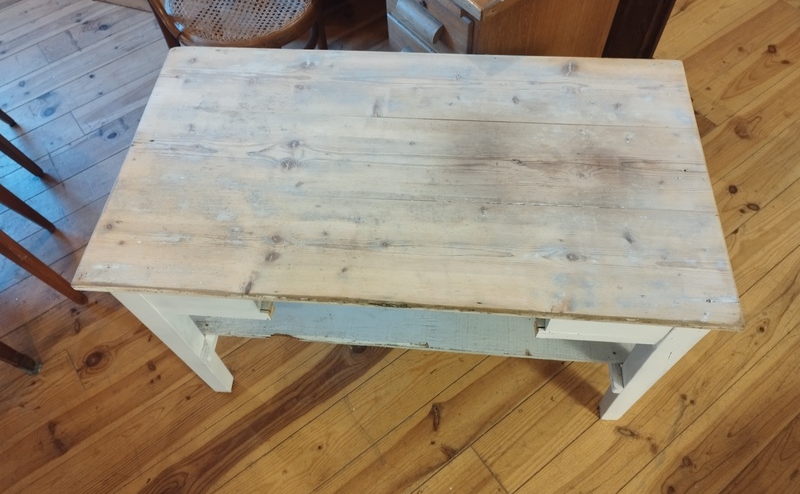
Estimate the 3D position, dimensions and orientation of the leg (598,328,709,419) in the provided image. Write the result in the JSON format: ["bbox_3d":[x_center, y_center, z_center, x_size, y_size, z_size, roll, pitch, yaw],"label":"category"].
[{"bbox_3d":[0.559,0.280,1.294,0.065,0.703,0.071,2,59,6],"label":"leg"}]

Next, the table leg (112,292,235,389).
[{"bbox_3d":[-0.525,0.222,1.373,0.065,0.703,0.071,3,59,4],"label":"table leg"}]

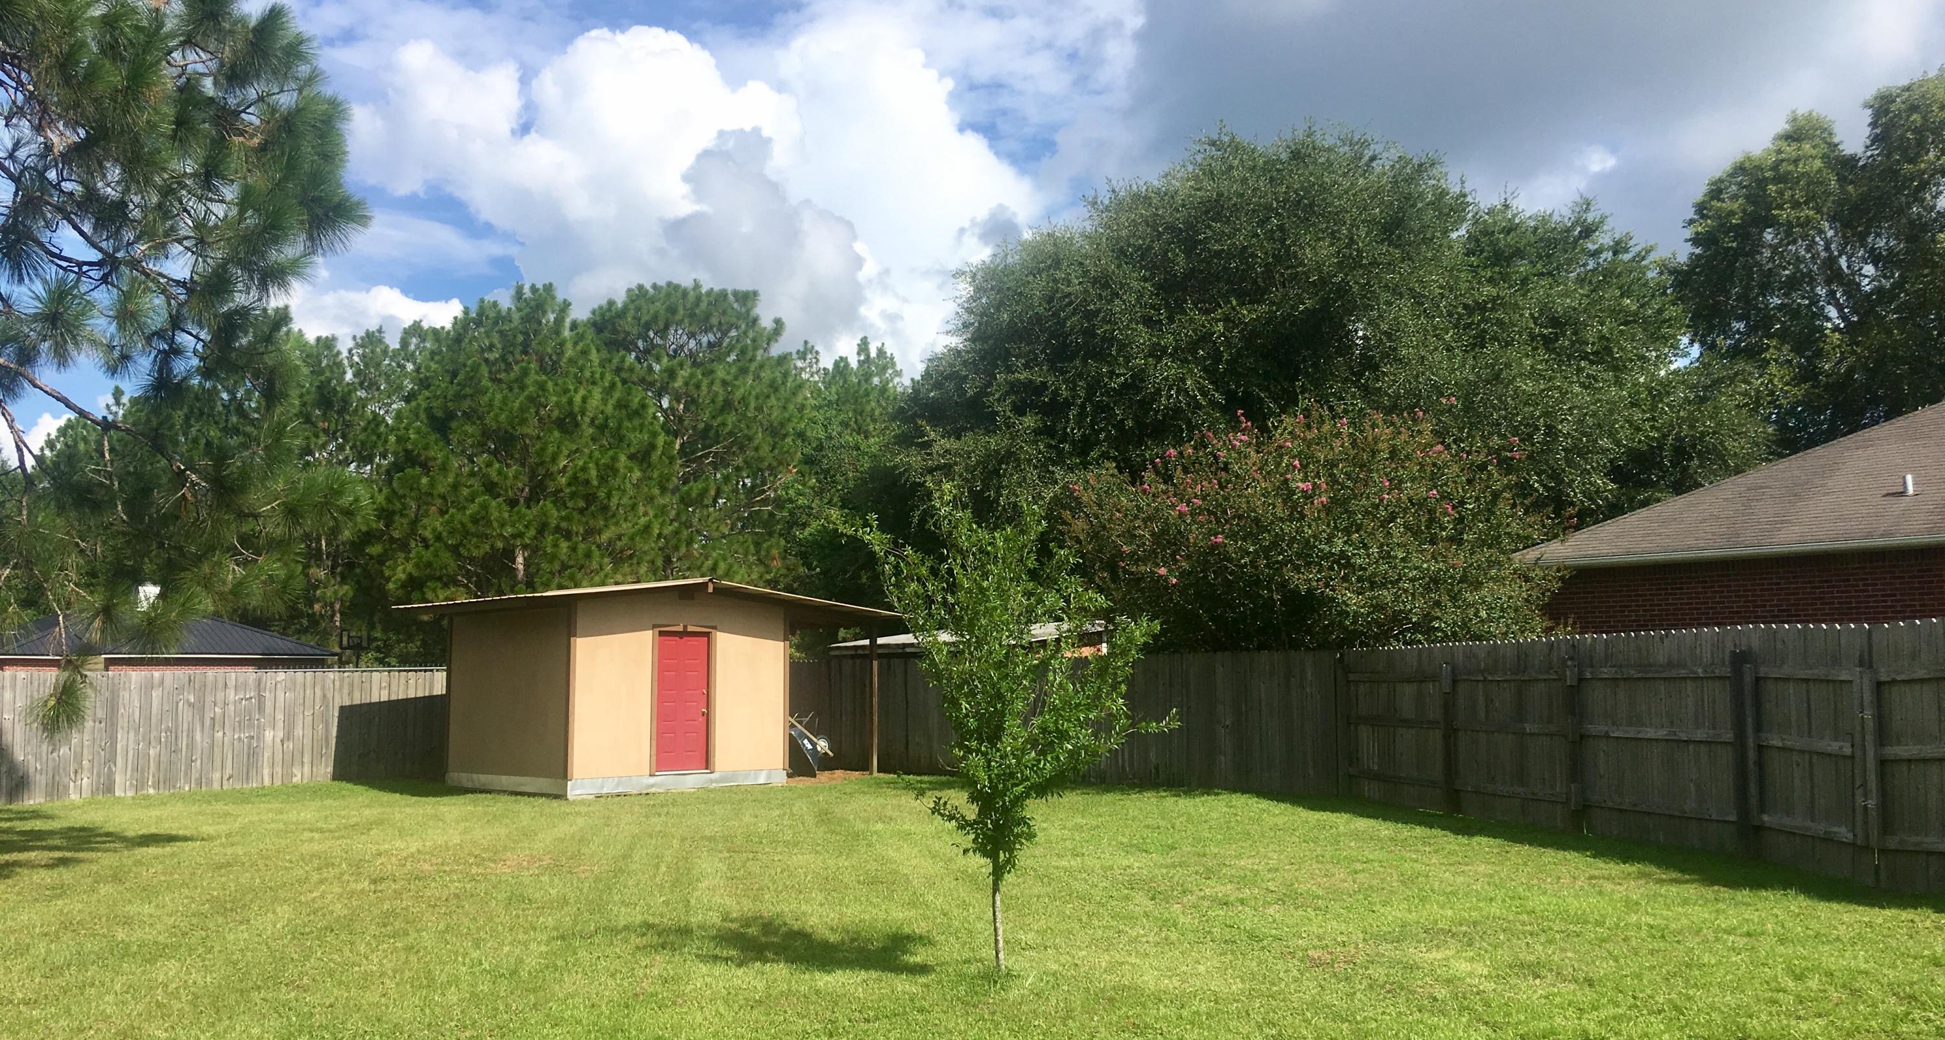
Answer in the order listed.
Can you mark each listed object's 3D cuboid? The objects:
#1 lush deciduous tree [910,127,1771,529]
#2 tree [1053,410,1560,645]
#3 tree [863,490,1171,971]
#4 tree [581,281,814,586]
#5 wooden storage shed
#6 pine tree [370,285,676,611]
[{"bbox_3d":[7.963,-1.788,34.343,18.200,13.369,16.000,-2,-6,13],"label":"lush deciduous tree"},{"bbox_3d":[5.100,1.103,24.207,7.498,5.636,6.600,-2,-6,12],"label":"tree"},{"bbox_3d":[0.247,1.113,8.682,1.652,2.591,1.600,-1,-6,2],"label":"tree"},{"bbox_3d":[-8.287,-0.389,48.284,6.856,13.581,6.600,1,-6,-10],"label":"tree"},{"bbox_3d":[-5.042,2.604,25.520,6.220,3.059,4.870,5,-8,-43],"label":"wooden storage shed"},{"bbox_3d":[-12.044,-0.211,43.244,8.565,12.276,8.000,1,-6,-16],"label":"pine tree"}]

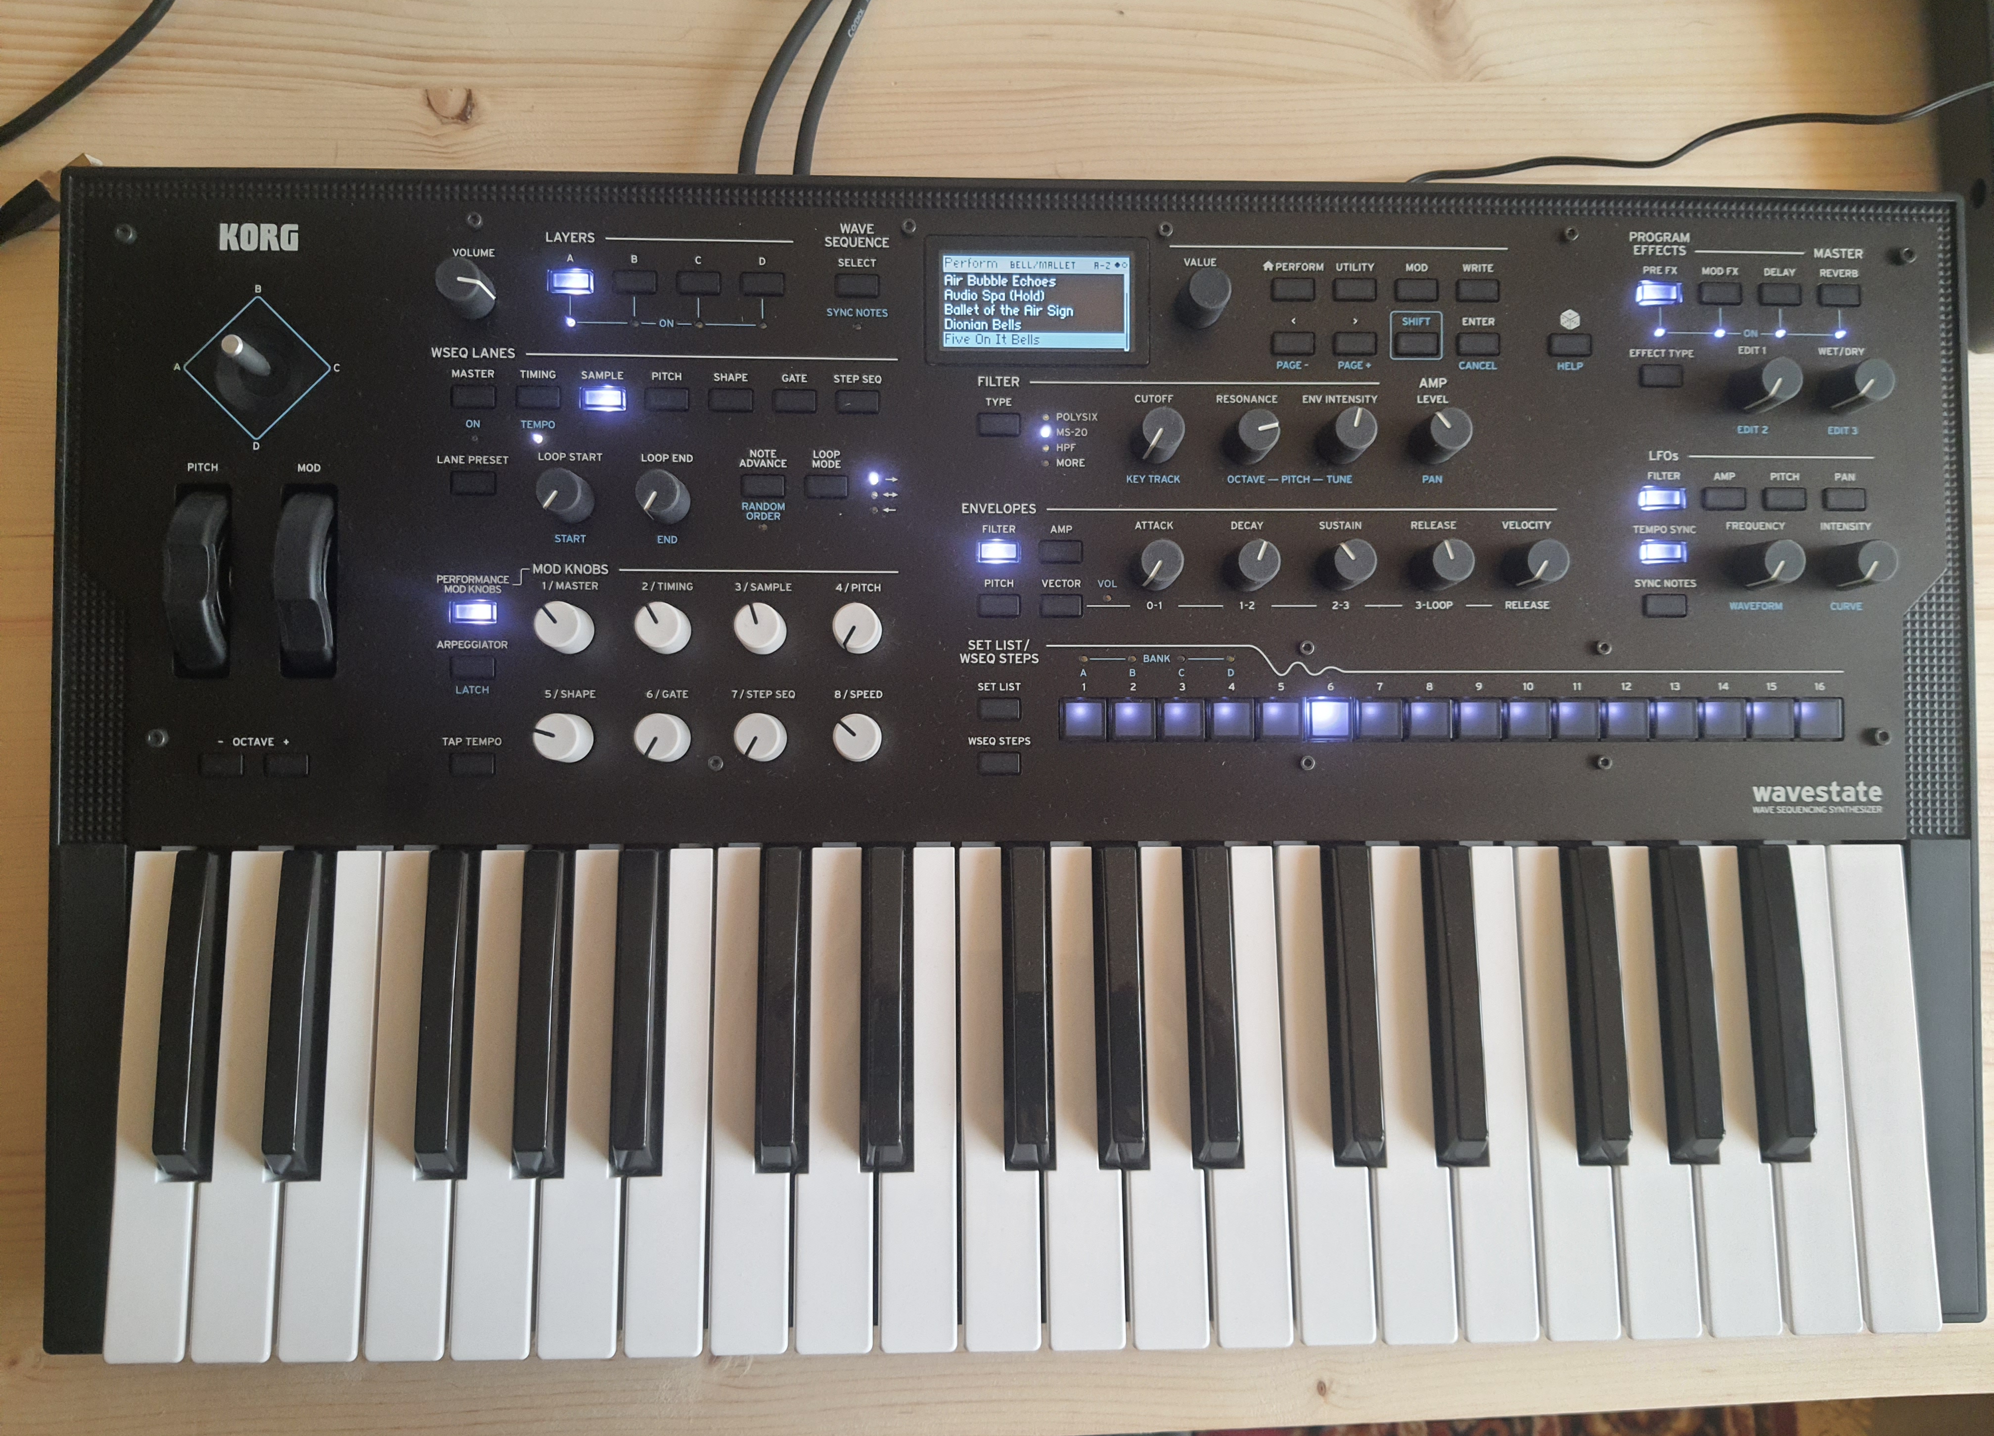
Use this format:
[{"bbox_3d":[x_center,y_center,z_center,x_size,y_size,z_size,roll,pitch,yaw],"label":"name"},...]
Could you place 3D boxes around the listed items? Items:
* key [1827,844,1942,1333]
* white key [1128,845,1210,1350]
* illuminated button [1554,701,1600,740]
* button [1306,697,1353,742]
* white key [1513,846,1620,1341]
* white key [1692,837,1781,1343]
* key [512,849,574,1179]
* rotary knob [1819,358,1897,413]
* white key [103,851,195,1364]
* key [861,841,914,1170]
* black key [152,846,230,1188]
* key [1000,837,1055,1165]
[{"bbox_3d":[0.260,0.107,0.446,0.022,0.017,0.142,0,81,-2],"label":"key"},{"bbox_3d":[0.048,0.108,0.437,0.022,0.017,0.140,0,82,-2],"label":"white key"},{"bbox_3d":[0.171,0.001,0.441,0.013,0.004,0.012,0,87,-2],"label":"illuminated button"},{"bbox_3d":[0.098,0.001,0.441,0.013,0.004,0.012,0,88,-2],"label":"button"},{"bbox_3d":[0.165,0.108,0.441,0.022,0.017,0.140,0,82,-2],"label":"white key"},{"bbox_3d":[0.213,0.108,0.443,0.022,0.014,0.141,0,82,-2],"label":"white key"},{"bbox_3d":[-0.128,0.083,0.422,0.012,0.013,0.090,0,82,-2],"label":"key"},{"bbox_3d":[0.257,-0.099,0.443,0.013,0.017,0.013,0,88,-2],"label":"rotary knob"},{"bbox_3d":[-0.234,0.109,0.426,0.022,0.017,0.141,0,82,-2],"label":"white key"},{"bbox_3d":[-0.031,0.081,0.426,0.013,0.013,0.091,0,81,-2],"label":"key"},{"bbox_3d":[-0.226,0.083,0.419,0.013,0.012,0.090,0,82,-2],"label":"black key"},{"bbox_3d":[0.010,0.081,0.428,0.013,0.013,0.091,0,81,-2],"label":"key"}]

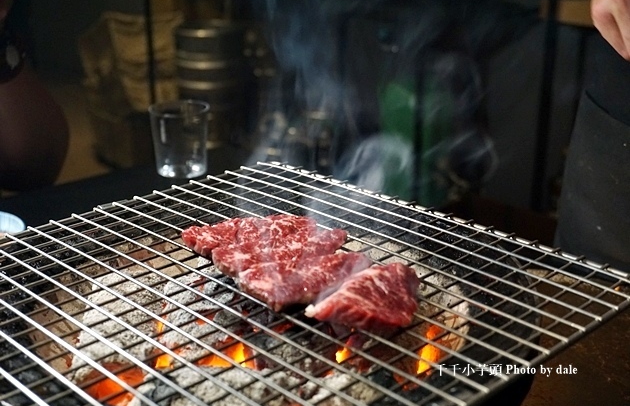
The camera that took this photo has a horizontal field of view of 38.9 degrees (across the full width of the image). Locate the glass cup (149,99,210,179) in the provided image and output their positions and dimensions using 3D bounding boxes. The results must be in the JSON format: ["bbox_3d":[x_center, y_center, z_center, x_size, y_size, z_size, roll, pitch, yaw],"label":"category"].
[{"bbox_3d":[-0.168,-0.078,1.116,0.076,0.081,0.076,0,20,0],"label":"glass cup"}]

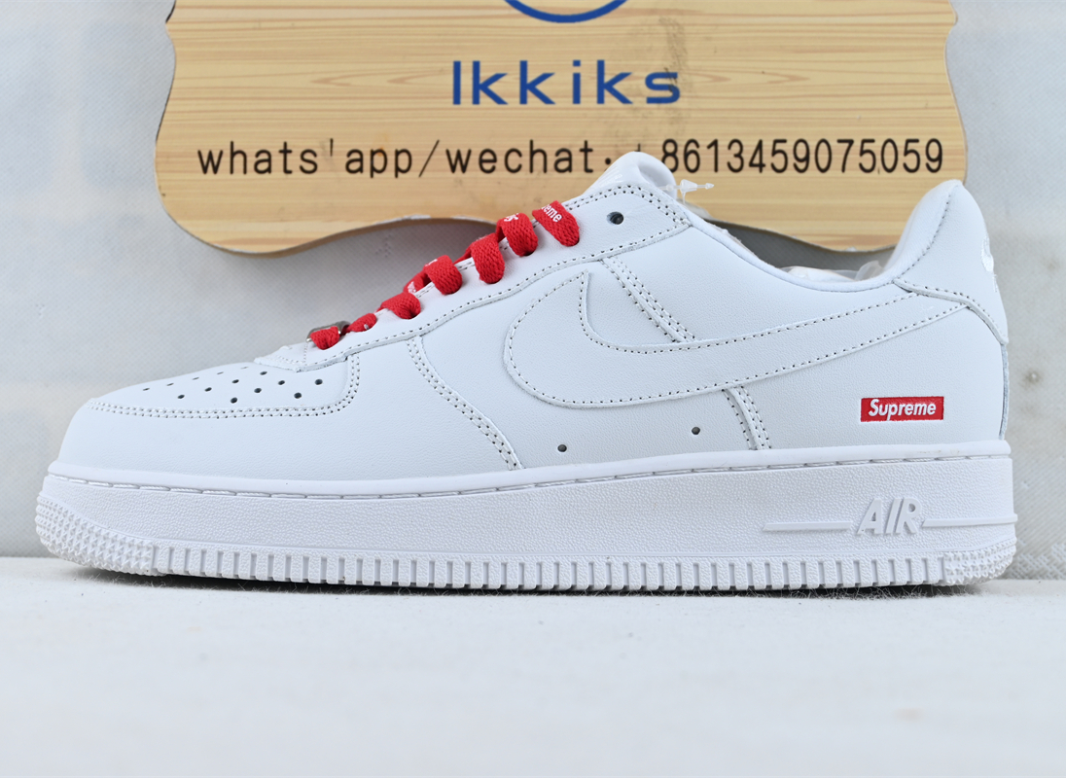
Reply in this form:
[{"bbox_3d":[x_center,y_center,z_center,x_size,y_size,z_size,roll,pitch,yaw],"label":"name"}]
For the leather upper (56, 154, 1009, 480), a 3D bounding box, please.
[{"bbox_3d":[-0.003,-0.022,0.514,0.287,0.099,0.105,0,-2,4],"label":"leather upper"}]

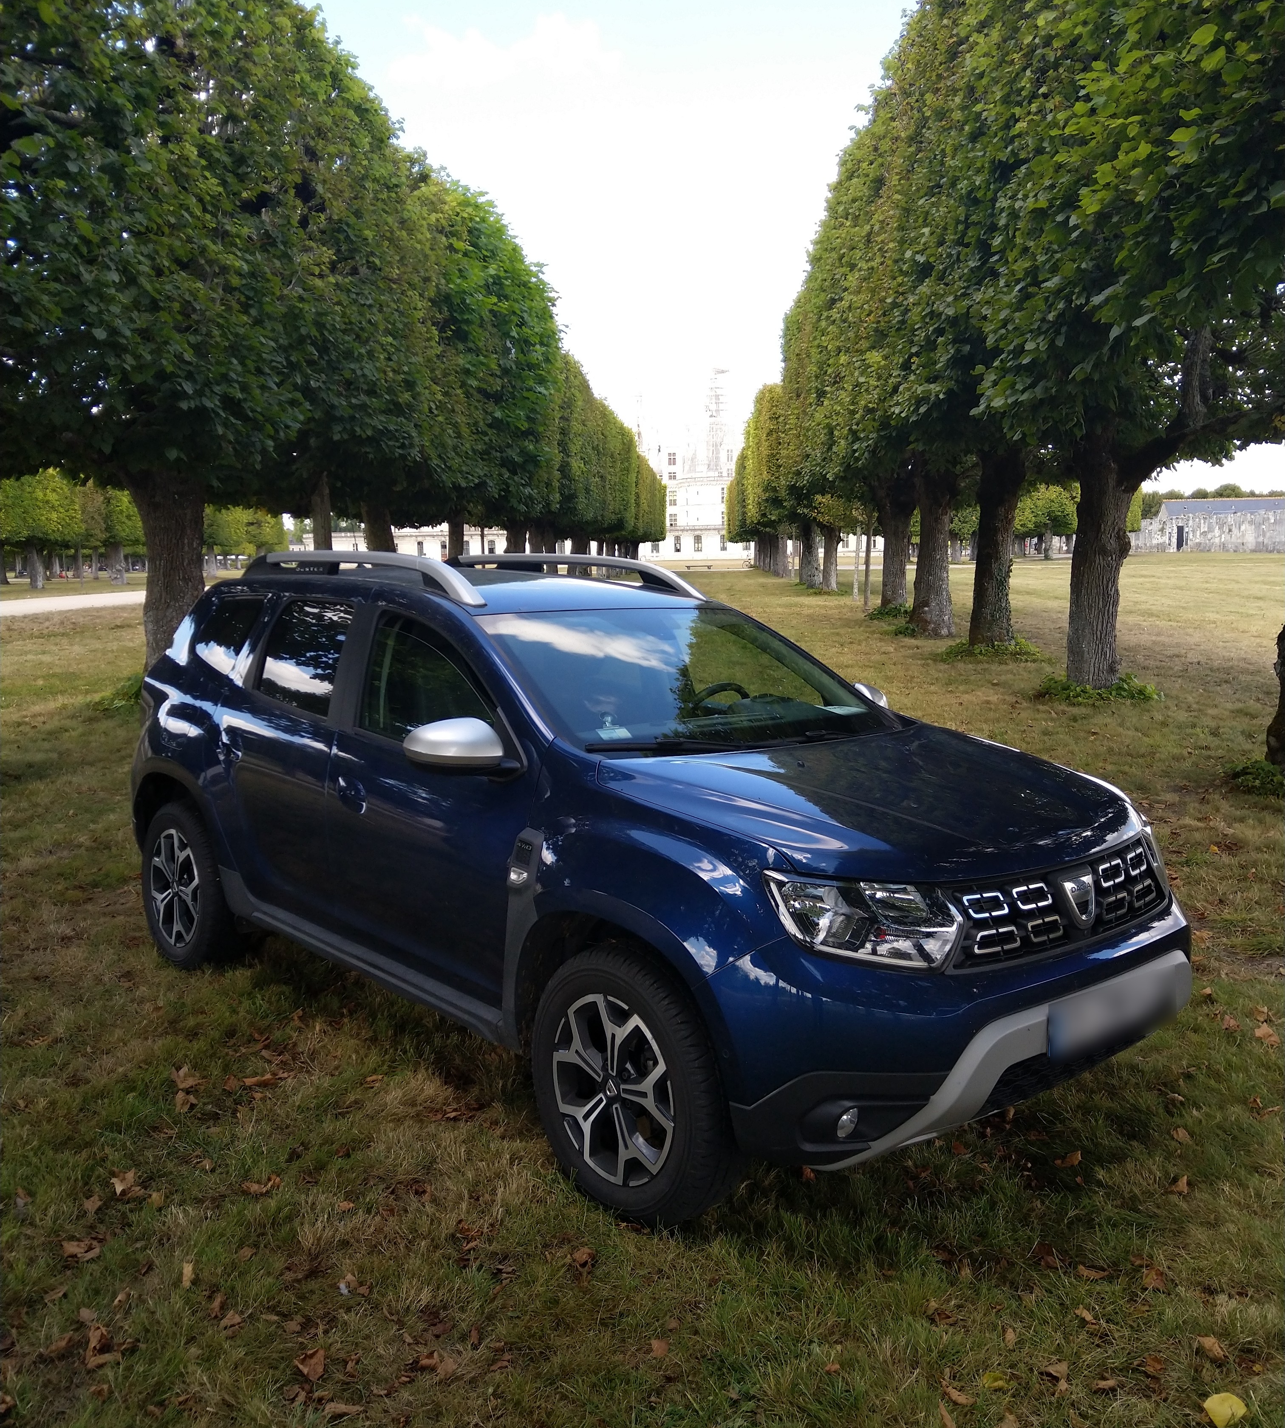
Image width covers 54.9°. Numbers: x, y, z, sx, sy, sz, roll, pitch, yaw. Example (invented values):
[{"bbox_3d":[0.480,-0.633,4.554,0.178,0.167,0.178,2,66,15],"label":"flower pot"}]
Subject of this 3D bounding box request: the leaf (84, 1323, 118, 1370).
[{"bbox_3d":[-1.115,1.296,2.547,0.066,0.030,0.114,-1,8,0],"label":"leaf"}]

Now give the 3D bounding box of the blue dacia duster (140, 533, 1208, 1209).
[{"bbox_3d":[-0.341,0.254,4.543,1.970,1.680,4.340,-5,8,-42],"label":"blue dacia duster"}]

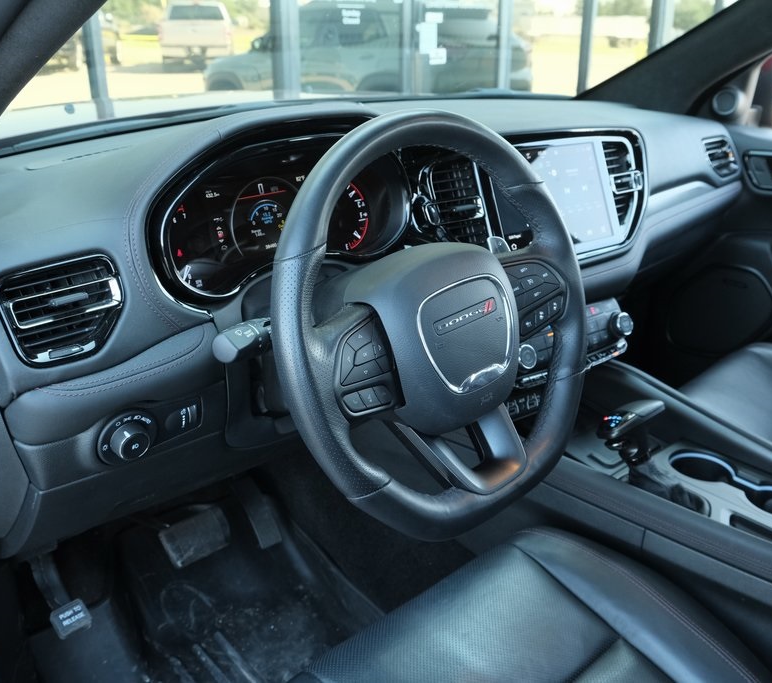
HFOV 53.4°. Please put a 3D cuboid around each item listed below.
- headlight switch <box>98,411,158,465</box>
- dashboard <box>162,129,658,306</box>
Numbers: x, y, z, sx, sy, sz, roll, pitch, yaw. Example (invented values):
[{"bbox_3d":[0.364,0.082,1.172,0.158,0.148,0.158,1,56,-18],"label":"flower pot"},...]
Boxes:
[{"bbox_3d":[-0.244,0.095,0.729,0.061,0.061,0.032,-14,20,-31],"label":"headlight switch"},{"bbox_3d":[0.078,-0.171,0.939,0.790,0.185,0.120,-19,15,-39],"label":"dashboard"}]

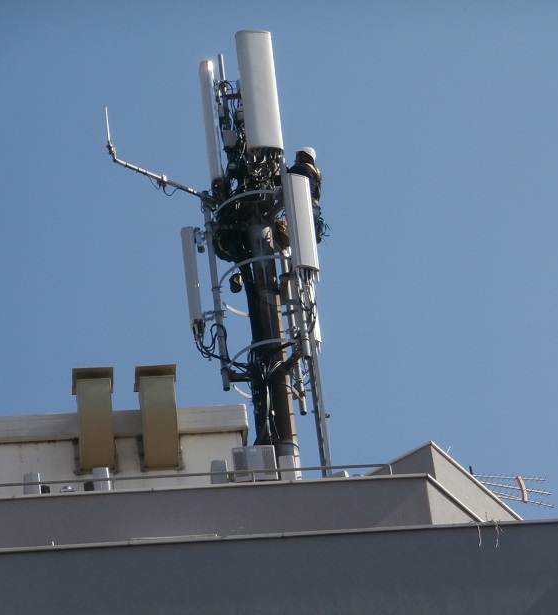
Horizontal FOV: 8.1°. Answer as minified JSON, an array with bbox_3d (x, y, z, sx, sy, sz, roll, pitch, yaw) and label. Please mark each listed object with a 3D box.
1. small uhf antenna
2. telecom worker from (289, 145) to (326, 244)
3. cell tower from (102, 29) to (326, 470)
[{"bbox_3d":[3.173,2.479,54.092,1.280,0.500,0.360,9,-40,-20],"label":"small uhf antenna"},{"bbox_3d":[0.344,-1.567,54.962,0.620,1.750,0.550,-14,-38,9],"label":"telecom worker"},{"bbox_3d":[-0.656,-0.438,53.683,2.900,8.000,2.250,-6,-38,0],"label":"cell tower"}]

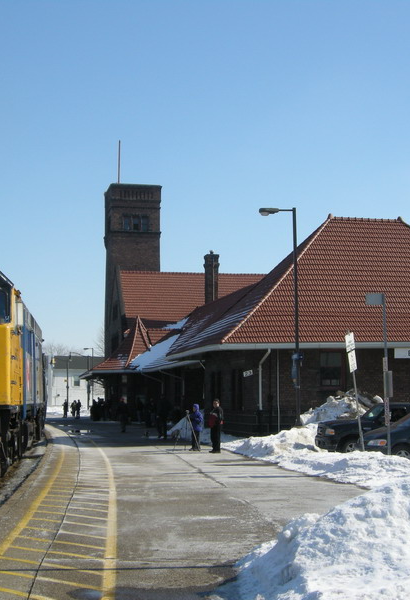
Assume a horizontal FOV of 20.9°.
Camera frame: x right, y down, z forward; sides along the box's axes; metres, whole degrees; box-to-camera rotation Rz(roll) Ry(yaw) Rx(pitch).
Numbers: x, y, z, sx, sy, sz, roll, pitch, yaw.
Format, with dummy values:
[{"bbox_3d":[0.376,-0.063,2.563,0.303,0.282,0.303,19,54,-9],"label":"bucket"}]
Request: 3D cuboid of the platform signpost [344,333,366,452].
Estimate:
[{"bbox_3d":[3.493,2.318,25.325,0.080,3.380,0.350,-2,13,32],"label":"platform signpost"}]

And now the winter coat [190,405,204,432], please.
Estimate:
[{"bbox_3d":[-0.268,3.867,36.200,0.420,0.930,0.520,1,-5,-17],"label":"winter coat"}]

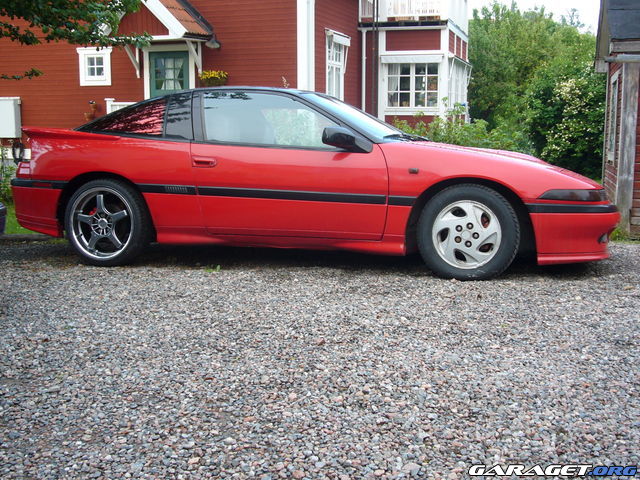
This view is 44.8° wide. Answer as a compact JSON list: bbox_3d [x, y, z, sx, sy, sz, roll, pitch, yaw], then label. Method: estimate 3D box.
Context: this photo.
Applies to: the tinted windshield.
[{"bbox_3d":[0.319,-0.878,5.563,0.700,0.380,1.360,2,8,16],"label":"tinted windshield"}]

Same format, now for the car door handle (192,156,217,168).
[{"bbox_3d":[-0.753,-0.507,5.088,0.170,0.078,0.045,2,8,16],"label":"car door handle"}]

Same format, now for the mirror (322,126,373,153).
[{"bbox_3d":[0.167,-0.612,4.750,0.260,0.155,0.220,2,8,16],"label":"mirror"}]

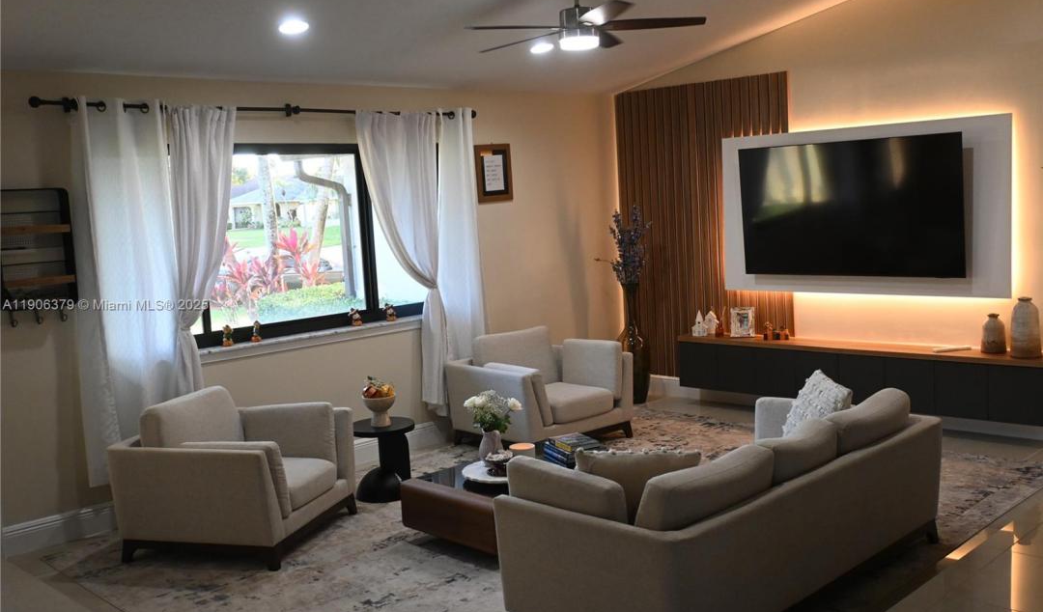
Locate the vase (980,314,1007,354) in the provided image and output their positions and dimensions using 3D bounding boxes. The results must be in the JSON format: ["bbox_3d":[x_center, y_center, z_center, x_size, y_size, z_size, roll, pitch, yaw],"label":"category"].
[{"bbox_3d":[2.891,0.166,6.032,0.155,0.225,0.155,-9,8,-44],"label":"vase"}]

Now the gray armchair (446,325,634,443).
[{"bbox_3d":[0.119,0.565,6.894,0.921,0.779,0.901,-8,8,-38],"label":"gray armchair"}]

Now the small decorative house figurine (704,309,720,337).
[{"bbox_3d":[1.435,0.120,7.448,0.115,0.185,0.090,-1,6,22],"label":"small decorative house figurine"}]

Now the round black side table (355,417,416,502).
[{"bbox_3d":[-0.823,0.915,5.872,0.400,0.425,0.400,-4,6,-9],"label":"round black side table"}]

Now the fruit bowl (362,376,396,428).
[{"bbox_3d":[-0.843,0.559,5.830,0.198,0.294,0.198,-4,6,-9],"label":"fruit bowl"}]

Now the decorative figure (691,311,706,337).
[{"bbox_3d":[1.333,0.129,7.376,0.105,0.195,0.085,-1,6,22],"label":"decorative figure"}]

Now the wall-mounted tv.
[{"bbox_3d":[2.157,-0.641,6.542,0.060,0.890,1.550,-14,12,-43],"label":"wall-mounted tv"}]

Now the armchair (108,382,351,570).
[{"bbox_3d":[-1.505,0.840,5.253,0.901,0.779,0.921,-1,7,17],"label":"armchair"}]

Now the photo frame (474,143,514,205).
[{"bbox_3d":[-0.196,-0.951,7.069,0.345,0.400,0.030,-9,8,-44],"label":"photo frame"}]

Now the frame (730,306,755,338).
[{"bbox_3d":[1.638,0.119,7.280,0.172,0.220,0.040,-1,-1,21],"label":"frame"}]

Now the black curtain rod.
[{"bbox_3d":[-1.432,-1.210,6.056,3.027,0.065,0.130,-9,9,-43],"label":"black curtain rod"}]

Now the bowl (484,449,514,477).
[{"bbox_3d":[-0.102,0.714,4.496,0.132,0.112,0.132,-3,6,0],"label":"bowl"}]

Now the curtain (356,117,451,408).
[{"bbox_3d":[-0.741,-0.236,6.450,0.660,2.020,0.160,-9,8,-44],"label":"curtain"}]

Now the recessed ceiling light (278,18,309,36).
[{"bbox_3d":[-1.197,-1.467,5.186,0.170,0.030,0.170,-9,-2,-43],"label":"recessed ceiling light"}]

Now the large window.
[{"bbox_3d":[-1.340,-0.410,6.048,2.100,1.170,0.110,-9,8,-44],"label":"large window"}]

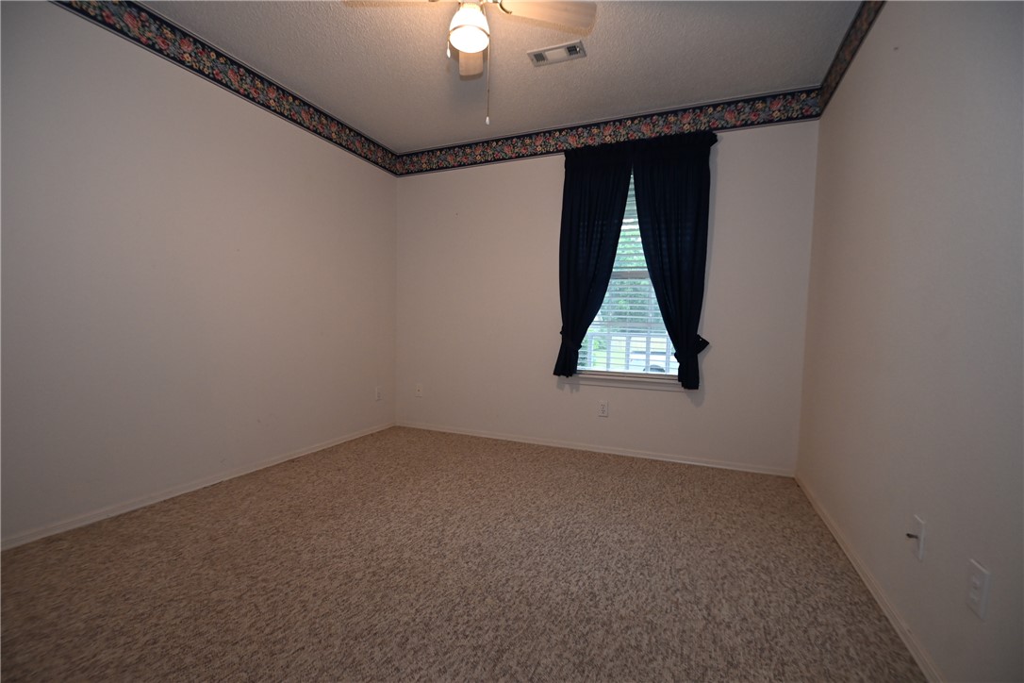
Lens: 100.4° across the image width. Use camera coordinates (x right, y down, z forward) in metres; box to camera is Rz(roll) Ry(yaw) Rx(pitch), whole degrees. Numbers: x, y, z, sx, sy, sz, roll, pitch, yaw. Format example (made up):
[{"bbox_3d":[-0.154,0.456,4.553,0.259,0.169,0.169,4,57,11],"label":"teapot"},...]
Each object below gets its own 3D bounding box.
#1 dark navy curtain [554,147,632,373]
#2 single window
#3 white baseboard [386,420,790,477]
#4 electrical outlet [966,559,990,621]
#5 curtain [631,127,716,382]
[{"bbox_3d":[0.586,-0.567,3.113,0.530,1.670,0.110,2,3,23],"label":"dark navy curtain"},{"bbox_3d":[0.857,-0.495,3.086,0.860,1.450,0.055,2,3,23],"label":"single window"},{"bbox_3d":[0.369,0.787,3.299,3.136,0.065,0.015,2,3,23],"label":"white baseboard"},{"bbox_3d":[1.098,0.588,1.008,0.008,0.115,0.070,2,3,23],"label":"electrical outlet"},{"bbox_3d":[1.068,-0.533,2.907,0.530,1.680,0.110,2,3,23],"label":"curtain"}]

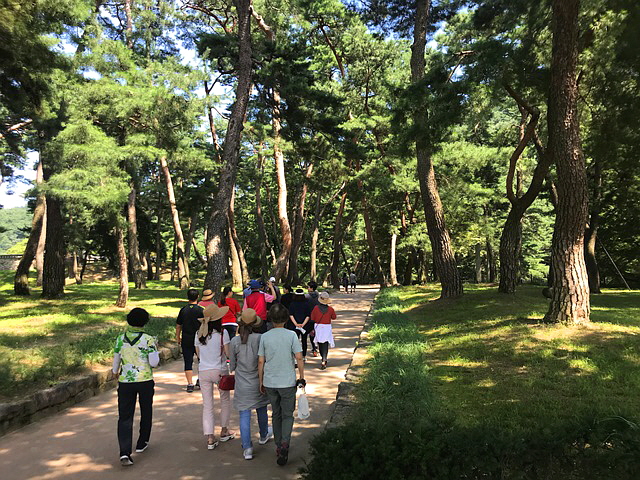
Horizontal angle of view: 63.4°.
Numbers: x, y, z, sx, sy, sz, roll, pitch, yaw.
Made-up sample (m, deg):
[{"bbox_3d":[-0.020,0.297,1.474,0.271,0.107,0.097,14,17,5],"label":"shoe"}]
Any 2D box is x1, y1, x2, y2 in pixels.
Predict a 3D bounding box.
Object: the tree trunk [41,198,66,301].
[{"bbox_3d":[-12.342,0.363,24.000,1.100,4.650,1.050,2,-3,-27],"label":"tree trunk"}]

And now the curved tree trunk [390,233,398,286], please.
[{"bbox_3d":[6.620,1.733,46.000,0.680,4.800,0.600,0,-3,0],"label":"curved tree trunk"}]

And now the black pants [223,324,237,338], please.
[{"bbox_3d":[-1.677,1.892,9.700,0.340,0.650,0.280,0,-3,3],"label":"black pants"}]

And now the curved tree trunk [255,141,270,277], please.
[{"bbox_3d":[-4.542,-2.246,41.000,1.150,10.800,0.900,0,-3,0],"label":"curved tree trunk"}]

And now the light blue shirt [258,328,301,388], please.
[{"bbox_3d":[-0.424,1.248,5.500,0.450,0.620,0.280,0,-3,6],"label":"light blue shirt"}]

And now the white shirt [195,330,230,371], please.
[{"bbox_3d":[-1.246,1.275,6.000,0.430,0.510,0.270,0,-3,6],"label":"white shirt"}]

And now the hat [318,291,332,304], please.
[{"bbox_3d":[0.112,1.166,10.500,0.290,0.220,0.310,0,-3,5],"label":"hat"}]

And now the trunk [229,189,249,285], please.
[{"bbox_3d":[-5.655,-0.234,36.000,1.300,6.600,0.850,0,-3,0],"label":"trunk"}]

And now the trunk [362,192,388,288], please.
[{"bbox_3d":[4.824,0.043,45.000,2.192,8.345,1.356,0,-3,0],"label":"trunk"}]

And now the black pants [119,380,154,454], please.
[{"bbox_3d":[-1.941,1.879,5.500,0.360,0.770,0.360,0,-3,5],"label":"black pants"}]

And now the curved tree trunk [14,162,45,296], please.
[{"bbox_3d":[-16.217,-0.756,29.000,1.739,7.618,1.255,0,-3,0],"label":"curved tree trunk"}]

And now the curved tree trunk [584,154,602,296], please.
[{"bbox_3d":[12.173,-0.689,23.000,0.800,6.000,0.700,0,-3,0],"label":"curved tree trunk"}]

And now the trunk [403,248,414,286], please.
[{"bbox_3d":[7.174,2.228,42.000,0.900,3.000,0.750,0,-3,0],"label":"trunk"}]

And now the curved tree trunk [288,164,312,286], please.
[{"bbox_3d":[-1.394,-1.179,37.000,1.700,8.700,0.850,0,-3,0],"label":"curved tree trunk"}]

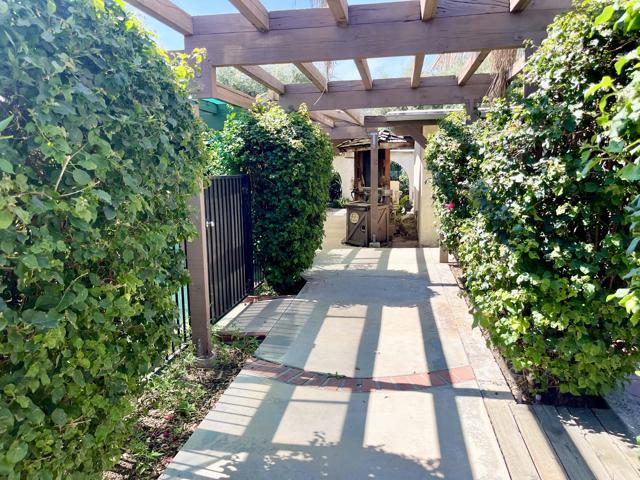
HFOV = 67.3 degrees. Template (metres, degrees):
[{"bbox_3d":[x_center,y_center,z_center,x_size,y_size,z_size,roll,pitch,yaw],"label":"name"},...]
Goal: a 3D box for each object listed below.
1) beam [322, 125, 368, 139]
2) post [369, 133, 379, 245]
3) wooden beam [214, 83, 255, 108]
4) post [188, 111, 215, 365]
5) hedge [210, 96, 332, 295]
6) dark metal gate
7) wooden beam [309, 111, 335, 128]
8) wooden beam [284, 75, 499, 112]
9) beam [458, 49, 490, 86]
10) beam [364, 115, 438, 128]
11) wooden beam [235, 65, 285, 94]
[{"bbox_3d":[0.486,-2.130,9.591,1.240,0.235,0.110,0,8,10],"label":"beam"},{"bbox_3d":[1.099,-0.980,9.654,0.149,2.230,0.120,0,8,10],"label":"post"},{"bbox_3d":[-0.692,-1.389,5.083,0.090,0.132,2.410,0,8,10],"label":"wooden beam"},{"bbox_3d":[-1.046,-0.047,4.066,0.143,2.185,0.095,0,8,10],"label":"post"},{"bbox_3d":[-0.604,-0.696,7.095,1.591,2.526,1.558,0,9,9],"label":"hedge"},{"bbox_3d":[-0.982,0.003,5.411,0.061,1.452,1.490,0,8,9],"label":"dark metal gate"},{"bbox_3d":[0.053,-2.038,8.056,0.068,0.152,2.508,0,8,9],"label":"wooden beam"},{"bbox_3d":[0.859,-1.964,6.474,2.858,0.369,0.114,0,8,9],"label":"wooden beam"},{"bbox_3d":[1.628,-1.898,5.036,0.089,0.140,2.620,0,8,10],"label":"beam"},{"bbox_3d":[1.530,-2.240,9.048,1.383,0.217,0.114,0,8,9],"label":"beam"},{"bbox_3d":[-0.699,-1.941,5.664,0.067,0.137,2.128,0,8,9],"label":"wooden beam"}]

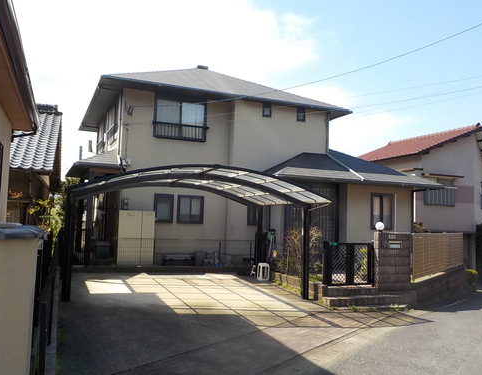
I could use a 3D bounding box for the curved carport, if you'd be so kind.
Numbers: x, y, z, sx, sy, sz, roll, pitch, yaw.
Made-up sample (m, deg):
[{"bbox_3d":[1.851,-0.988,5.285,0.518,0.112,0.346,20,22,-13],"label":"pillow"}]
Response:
[{"bbox_3d":[-1.463,1.141,10.732,5.540,2.920,4.650,3,-5,-24],"label":"curved carport"}]

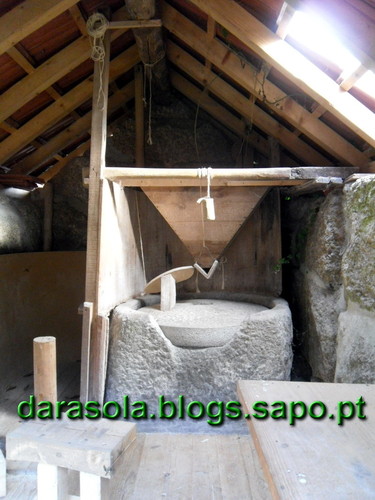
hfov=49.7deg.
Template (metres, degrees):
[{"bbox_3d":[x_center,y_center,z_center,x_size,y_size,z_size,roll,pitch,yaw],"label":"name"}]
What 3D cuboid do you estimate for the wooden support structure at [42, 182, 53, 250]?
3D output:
[{"bbox_3d":[-1.549,-0.360,4.474,0.092,0.796,0.082,0,4,0],"label":"wooden support structure"}]

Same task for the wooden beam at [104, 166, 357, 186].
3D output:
[{"bbox_3d":[0.317,-0.556,2.980,1.877,0.102,0.102,0,4,0],"label":"wooden beam"}]

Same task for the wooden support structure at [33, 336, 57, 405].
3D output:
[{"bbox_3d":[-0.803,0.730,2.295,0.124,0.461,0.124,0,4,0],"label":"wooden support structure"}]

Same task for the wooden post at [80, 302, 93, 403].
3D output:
[{"bbox_3d":[-0.716,0.797,2.851,0.056,0.835,0.082,3,4,0],"label":"wooden post"}]

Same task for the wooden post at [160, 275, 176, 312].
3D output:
[{"bbox_3d":[-0.175,0.391,3.724,0.133,0.337,0.092,0,4,0],"label":"wooden post"}]

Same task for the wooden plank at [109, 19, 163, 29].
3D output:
[{"bbox_3d":[-0.375,-1.603,2.863,0.397,0.056,0.051,0,4,0],"label":"wooden plank"}]

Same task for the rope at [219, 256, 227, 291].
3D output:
[{"bbox_3d":[0.320,0.215,3.693,0.071,0.316,0.041,0,4,0],"label":"rope"}]

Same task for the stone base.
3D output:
[{"bbox_3d":[0.102,0.844,3.630,1.397,0.806,1.142,0,4,0],"label":"stone base"}]

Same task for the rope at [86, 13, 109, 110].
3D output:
[{"bbox_3d":[-0.614,-1.286,2.760,0.143,0.663,0.082,0,4,0],"label":"rope"}]

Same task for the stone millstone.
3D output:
[{"bbox_3d":[0.146,0.647,3.751,1.142,0.163,1.142,0,4,0],"label":"stone millstone"}]

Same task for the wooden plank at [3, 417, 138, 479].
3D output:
[{"bbox_3d":[-0.593,0.998,2.112,0.565,0.117,0.283,1,4,14],"label":"wooden plank"}]

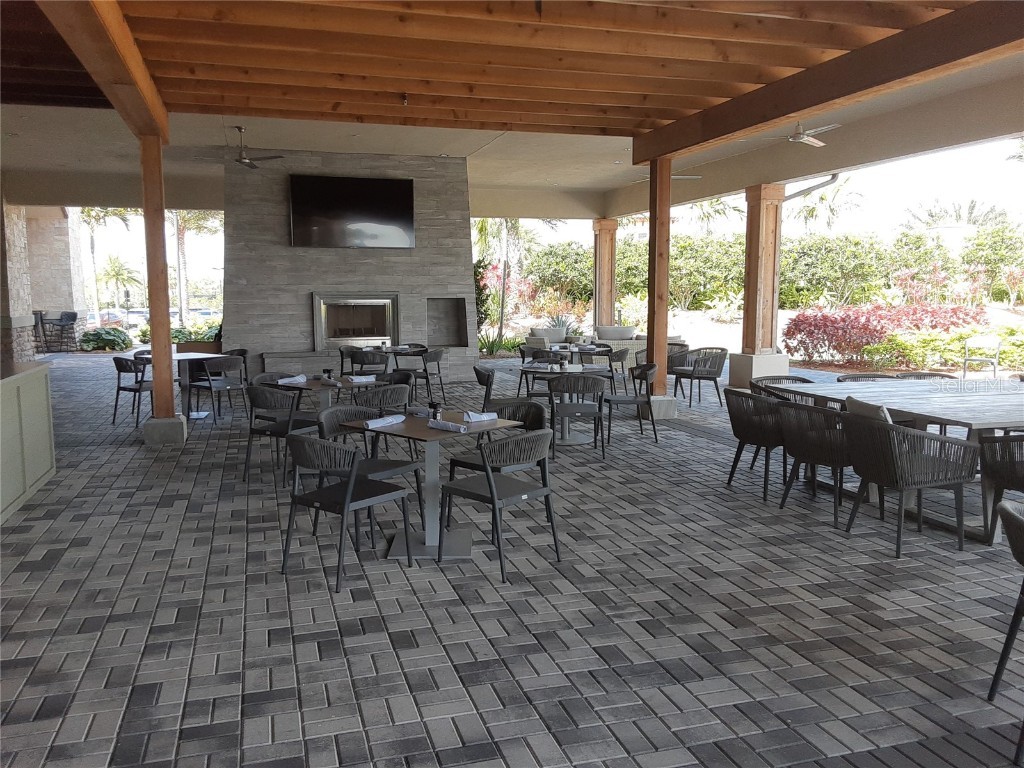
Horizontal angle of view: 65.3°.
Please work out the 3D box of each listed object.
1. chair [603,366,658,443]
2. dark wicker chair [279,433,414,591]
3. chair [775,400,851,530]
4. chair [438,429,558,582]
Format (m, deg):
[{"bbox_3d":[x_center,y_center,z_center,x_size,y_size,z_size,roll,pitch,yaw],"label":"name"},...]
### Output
[{"bbox_3d":[1.220,0.188,8.338,0.550,0.785,0.530,-1,7,-9],"label":"chair"},{"bbox_3d":[-0.903,0.642,4.379,0.520,0.780,0.530,6,8,39],"label":"dark wicker chair"},{"bbox_3d":[2.248,0.525,5.502,0.600,0.790,0.600,-2,7,-20],"label":"chair"},{"bbox_3d":[-0.066,0.629,4.525,0.530,0.780,0.520,6,8,40],"label":"chair"}]

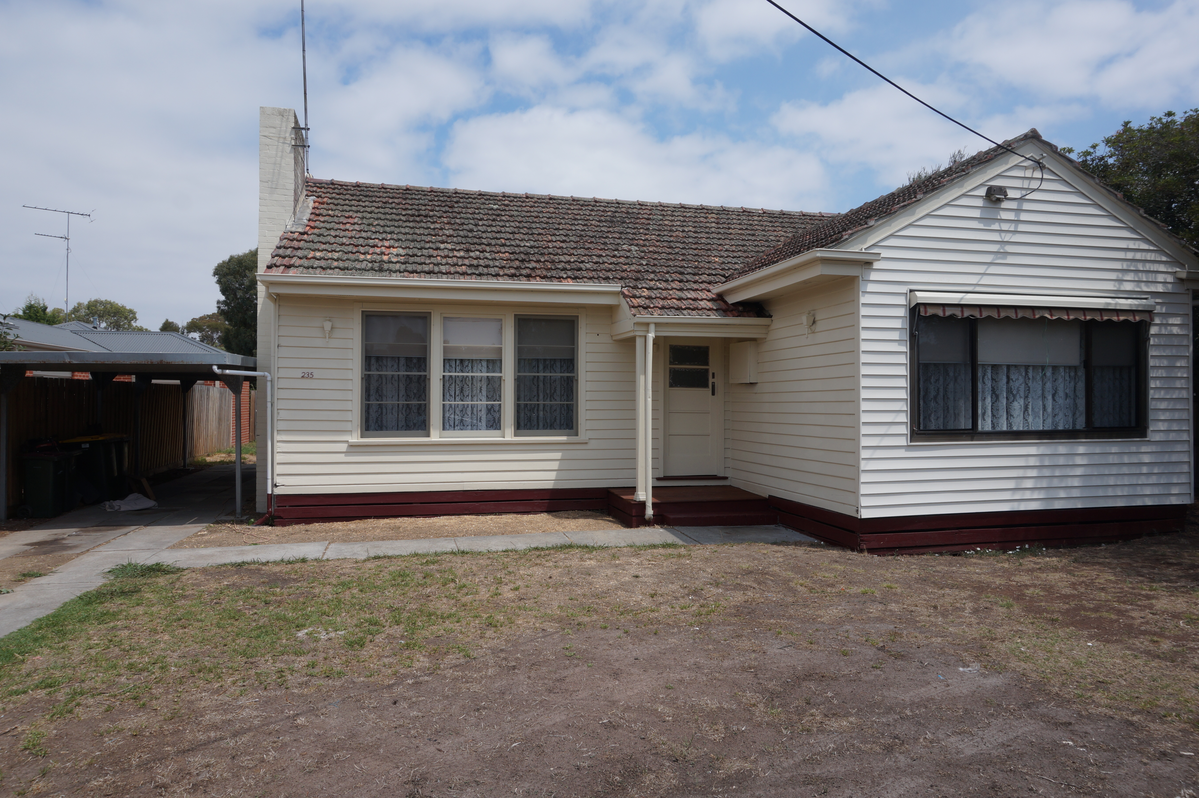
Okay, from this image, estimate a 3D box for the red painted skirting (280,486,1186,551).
[{"bbox_3d":[1.341,1.449,9.899,10.630,0.400,3.560,0,0,-13],"label":"red painted skirting"}]

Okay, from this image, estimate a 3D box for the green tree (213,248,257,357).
[{"bbox_3d":[-15.049,-2.566,36.000,4.300,8.836,4.300,0,0,-13],"label":"green tree"}]

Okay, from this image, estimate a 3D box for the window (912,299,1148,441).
[{"bbox_3d":[4.839,-0.317,8.917,3.119,1.617,0.120,0,0,-13],"label":"window"}]

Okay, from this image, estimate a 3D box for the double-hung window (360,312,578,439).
[{"bbox_3d":[-1.742,-0.306,11.014,2.969,1.713,0.120,0,0,-13],"label":"double-hung window"}]

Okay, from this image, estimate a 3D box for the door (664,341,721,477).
[{"bbox_3d":[1.340,0.118,11.757,0.840,2.040,0.050,0,0,-13],"label":"door"}]

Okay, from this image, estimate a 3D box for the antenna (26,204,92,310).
[{"bbox_3d":[-20.315,-5.222,30.000,0.700,4.100,2.200,0,-1,41],"label":"antenna"}]

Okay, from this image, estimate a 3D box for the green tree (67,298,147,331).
[{"bbox_3d":[-30.986,-2.205,50.000,5.000,8.309,5.000,0,0,-13],"label":"green tree"}]

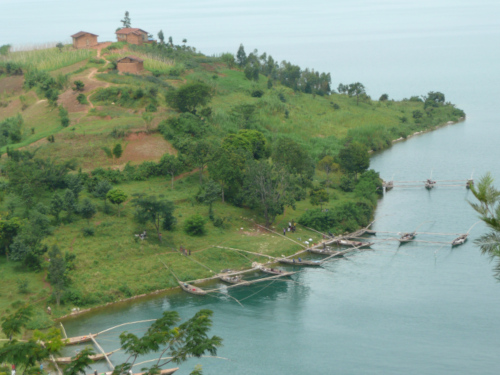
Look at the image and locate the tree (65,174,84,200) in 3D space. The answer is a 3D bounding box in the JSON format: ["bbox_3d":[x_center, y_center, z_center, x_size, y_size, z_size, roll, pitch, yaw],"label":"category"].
[{"bbox_3d":[-38.980,0.000,308.000,4.500,5.800,4.400,-1,9,0],"label":"tree"}]

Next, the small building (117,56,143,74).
[{"bbox_3d":[-34.214,-34.873,397.000,6.200,4.700,5.600,2,10,14],"label":"small building"}]

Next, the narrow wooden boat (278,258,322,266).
[{"bbox_3d":[10.320,15.740,289.000,8.900,0.950,1.500,2,9,19],"label":"narrow wooden boat"}]

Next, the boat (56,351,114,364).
[{"bbox_3d":[-26.884,27.871,228.000,10.800,1.100,1.200,-2,10,-14],"label":"boat"}]

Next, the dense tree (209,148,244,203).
[{"bbox_3d":[-5.695,-2.908,336.000,8.460,12.560,8.210,0,9,0],"label":"dense tree"}]

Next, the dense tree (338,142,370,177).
[{"bbox_3d":[28.830,-7.450,390.000,8.900,9.900,8.600,-1,9,0],"label":"dense tree"}]

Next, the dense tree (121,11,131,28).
[{"bbox_3d":[-37.380,-49.290,418.000,3.200,8.000,3.200,-1,9,0],"label":"dense tree"}]

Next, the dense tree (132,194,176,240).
[{"bbox_3d":[-19.970,6.340,293.000,9.200,9.400,8.500,-1,9,0],"label":"dense tree"}]

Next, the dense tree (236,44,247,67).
[{"bbox_3d":[-2.760,-42.680,450.000,3.400,7.200,3.400,-1,9,0],"label":"dense tree"}]

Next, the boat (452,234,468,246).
[{"bbox_3d":[47.360,11.990,312.000,1.500,0.950,9.000,4,10,31],"label":"boat"}]

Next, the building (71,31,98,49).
[{"bbox_3d":[-50.965,-45.484,427.000,7.000,4.800,7.200,-3,10,-17],"label":"building"}]

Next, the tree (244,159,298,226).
[{"bbox_3d":[4.599,1.415,327.000,12.350,14.940,11.360,0,9,0],"label":"tree"}]

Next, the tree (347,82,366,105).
[{"bbox_3d":[39.555,-34.913,515.000,7.210,7.840,7.210,0,9,0],"label":"tree"}]

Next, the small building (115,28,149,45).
[{"bbox_3d":[-34.490,-44.340,408.000,7.600,4.500,6.400,5,10,33],"label":"small building"}]

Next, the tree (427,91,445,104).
[{"bbox_3d":[74.248,-36.023,555.000,6.990,5.380,6.990,0,9,0],"label":"tree"}]

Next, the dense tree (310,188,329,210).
[{"bbox_3d":[17.292,2.986,345.000,4.340,5.250,4.340,0,9,0],"label":"dense tree"}]

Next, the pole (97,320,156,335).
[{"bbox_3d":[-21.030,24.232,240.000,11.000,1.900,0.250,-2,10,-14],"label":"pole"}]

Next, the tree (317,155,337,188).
[{"bbox_3d":[19.970,-4.050,362.000,5.300,9.000,5.100,-1,9,0],"label":"tree"}]

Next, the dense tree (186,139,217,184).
[{"bbox_3d":[-12.067,-6.469,345.000,7.240,10.990,7.240,0,9,0],"label":"dense tree"}]

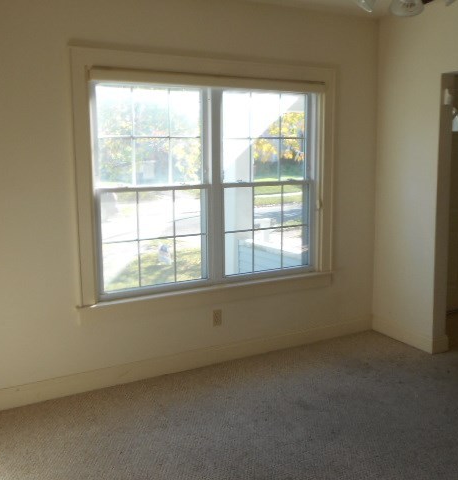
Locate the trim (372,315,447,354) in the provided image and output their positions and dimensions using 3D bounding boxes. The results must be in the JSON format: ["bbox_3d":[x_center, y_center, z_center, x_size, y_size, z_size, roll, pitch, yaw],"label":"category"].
[{"bbox_3d":[1.416,0.734,4.272,0.134,0.136,0.654,-6,10,-28],"label":"trim"}]

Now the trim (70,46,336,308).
[{"bbox_3d":[-0.058,-0.437,3.686,1.974,1.554,0.095,-6,10,-28],"label":"trim"}]

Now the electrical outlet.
[{"bbox_3d":[-0.081,0.558,3.815,0.071,0.118,0.015,-6,10,-28],"label":"electrical outlet"}]

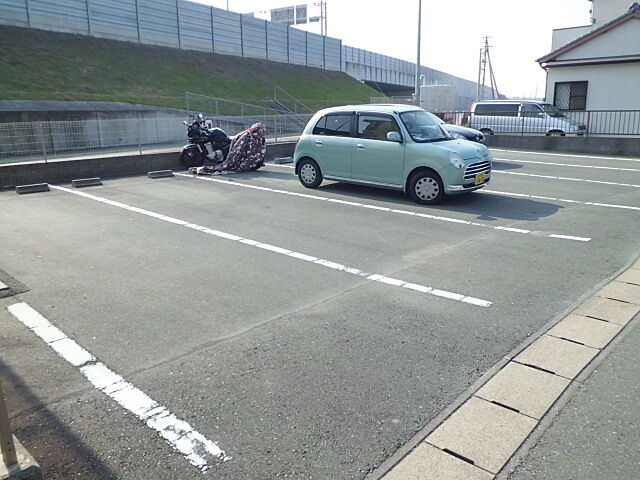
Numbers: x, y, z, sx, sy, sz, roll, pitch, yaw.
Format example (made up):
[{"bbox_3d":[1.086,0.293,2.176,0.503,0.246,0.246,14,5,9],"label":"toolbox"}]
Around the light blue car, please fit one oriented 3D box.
[{"bbox_3d":[1.220,-1.629,8.509,3.395,1.515,1.500,12,20,37],"label":"light blue car"}]

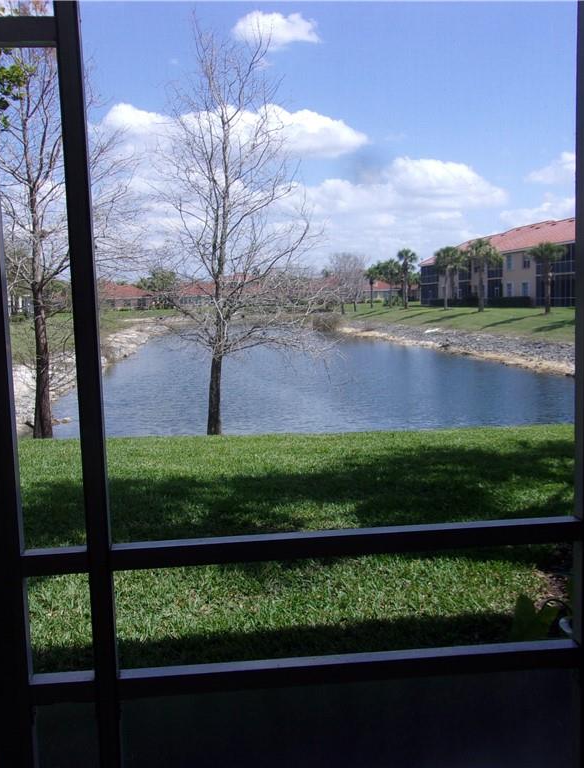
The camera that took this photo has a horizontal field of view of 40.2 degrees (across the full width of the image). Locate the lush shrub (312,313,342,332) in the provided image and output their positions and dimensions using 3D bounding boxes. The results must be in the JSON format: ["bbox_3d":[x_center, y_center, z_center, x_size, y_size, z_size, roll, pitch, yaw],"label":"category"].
[{"bbox_3d":[3.018,-5.229,67.913,2.500,1.700,2.300,-2,6,-6],"label":"lush shrub"}]

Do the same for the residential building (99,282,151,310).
[{"bbox_3d":[-36.634,-19.138,174.695,12.500,6.090,11.500,-2,6,-6],"label":"residential building"}]

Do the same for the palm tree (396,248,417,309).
[{"bbox_3d":[13.280,-12.195,92.639,2.400,6.960,2.400,-2,6,-6],"label":"palm tree"}]

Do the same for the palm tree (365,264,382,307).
[{"bbox_3d":[10.480,-12.597,102.717,2.300,5.490,2.300,-2,6,-6],"label":"palm tree"}]

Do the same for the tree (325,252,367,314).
[{"bbox_3d":[6.337,-11.894,94.625,4.900,7.290,4.700,-2,6,-6],"label":"tree"}]

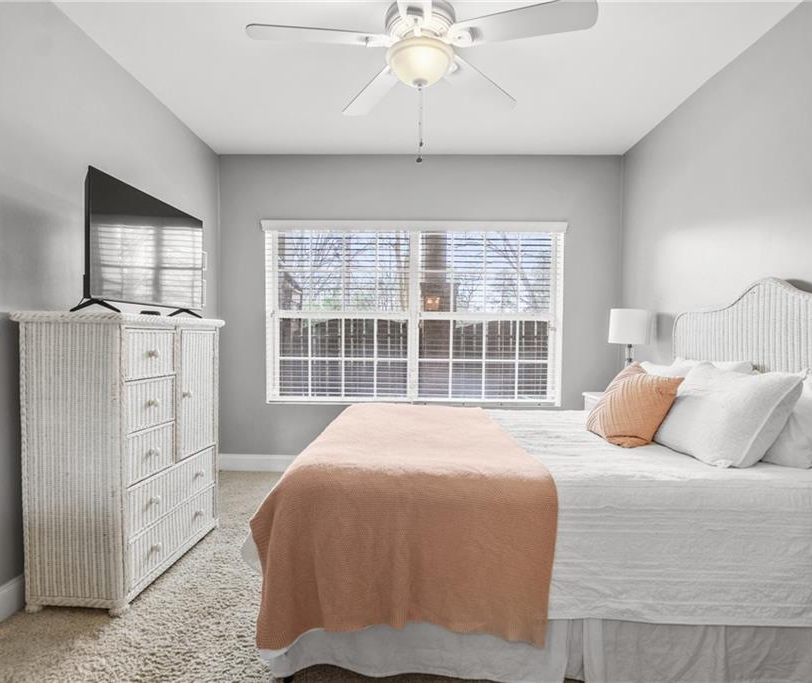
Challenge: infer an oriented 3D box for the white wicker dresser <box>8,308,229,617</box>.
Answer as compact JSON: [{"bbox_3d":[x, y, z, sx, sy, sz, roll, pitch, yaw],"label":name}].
[{"bbox_3d":[-1.303,0.478,2.211,0.460,1.187,0.870,0,1,3],"label":"white wicker dresser"}]

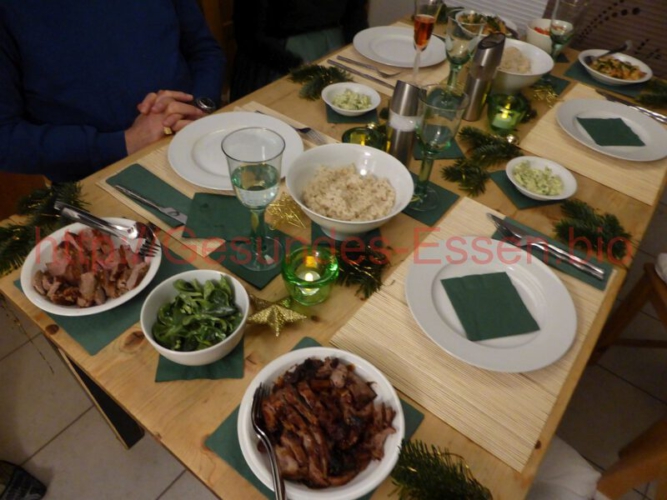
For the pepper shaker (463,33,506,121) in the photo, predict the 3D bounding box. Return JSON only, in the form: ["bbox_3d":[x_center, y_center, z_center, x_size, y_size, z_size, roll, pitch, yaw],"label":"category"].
[{"bbox_3d":[0.354,-0.406,1.141,0.052,0.197,0.052,30,52,23],"label":"pepper shaker"}]

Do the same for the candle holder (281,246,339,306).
[{"bbox_3d":[-0.037,0.045,0.754,0.087,0.064,0.087,7,46,0],"label":"candle holder"}]

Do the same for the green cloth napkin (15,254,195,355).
[{"bbox_3d":[-0.354,0.041,0.763,0.200,0.005,0.200,30,51,21],"label":"green cloth napkin"}]

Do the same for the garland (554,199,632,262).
[{"bbox_3d":[0.497,-0.040,0.910,0.147,0.042,0.135,30,51,21],"label":"garland"}]

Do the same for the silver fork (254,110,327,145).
[{"bbox_3d":[-0.102,-0.288,1.119,0.211,0.020,0.026,29,51,21],"label":"silver fork"}]

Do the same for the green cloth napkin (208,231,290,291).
[{"bbox_3d":[-0.129,0.002,0.826,0.120,0.005,0.120,30,51,21],"label":"green cloth napkin"}]

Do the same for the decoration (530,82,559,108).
[{"bbox_3d":[0.563,-0.412,1.280,0.080,0.025,0.095,31,52,22],"label":"decoration"}]

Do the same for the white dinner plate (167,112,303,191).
[{"bbox_3d":[-0.207,-0.209,1.027,0.279,0.023,0.279,2,47,-3],"label":"white dinner plate"}]

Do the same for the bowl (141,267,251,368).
[{"bbox_3d":[-0.194,0.106,0.700,0.145,0.073,0.145,-1,47,-6],"label":"bowl"}]

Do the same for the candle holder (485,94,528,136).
[{"bbox_3d":[0.422,-0.323,1.160,0.086,0.062,0.086,2,47,-2],"label":"candle holder"}]

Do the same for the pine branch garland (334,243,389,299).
[{"bbox_3d":[0.044,0.029,0.796,0.102,0.040,0.108,30,51,21],"label":"pine branch garland"}]

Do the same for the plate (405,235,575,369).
[{"bbox_3d":[0.254,0.080,0.780,0.272,0.023,0.272,3,46,-3],"label":"plate"}]

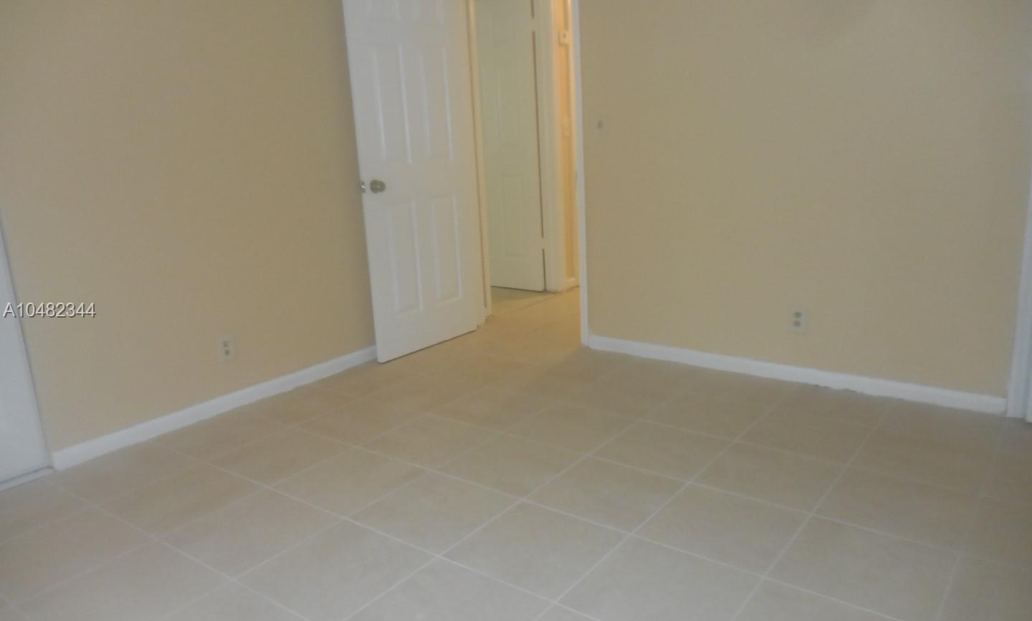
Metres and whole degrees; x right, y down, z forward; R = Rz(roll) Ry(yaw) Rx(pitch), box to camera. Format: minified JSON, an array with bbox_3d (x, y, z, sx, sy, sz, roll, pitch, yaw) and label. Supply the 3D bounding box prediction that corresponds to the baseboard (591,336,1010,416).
[{"bbox_3d":[1.177,0.275,3.537,1.933,0.075,0.015,8,17,37],"label":"baseboard"}]

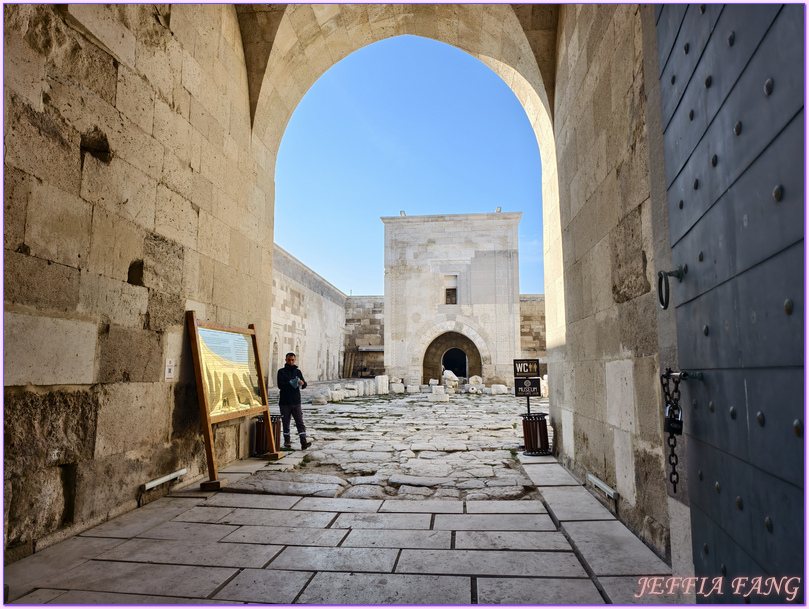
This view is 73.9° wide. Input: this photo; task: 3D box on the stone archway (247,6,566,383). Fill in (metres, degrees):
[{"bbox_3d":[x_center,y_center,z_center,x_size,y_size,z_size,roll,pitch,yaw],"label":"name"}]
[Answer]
[{"bbox_3d":[-0.115,-1.417,9.412,5.150,7.950,1.500,-1,-7,6],"label":"stone archway"}]

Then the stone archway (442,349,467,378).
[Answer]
[{"bbox_3d":[3.843,4.648,40.559,1.950,2.730,0.800,-1,-7,6],"label":"stone archway"}]

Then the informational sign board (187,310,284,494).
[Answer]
[{"bbox_3d":[-2.487,1.307,7.959,0.300,2.230,2.330,-12,-8,3],"label":"informational sign board"}]

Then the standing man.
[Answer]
[{"bbox_3d":[-2.006,1.777,9.902,0.580,1.740,0.460,3,-8,-24],"label":"standing man"}]

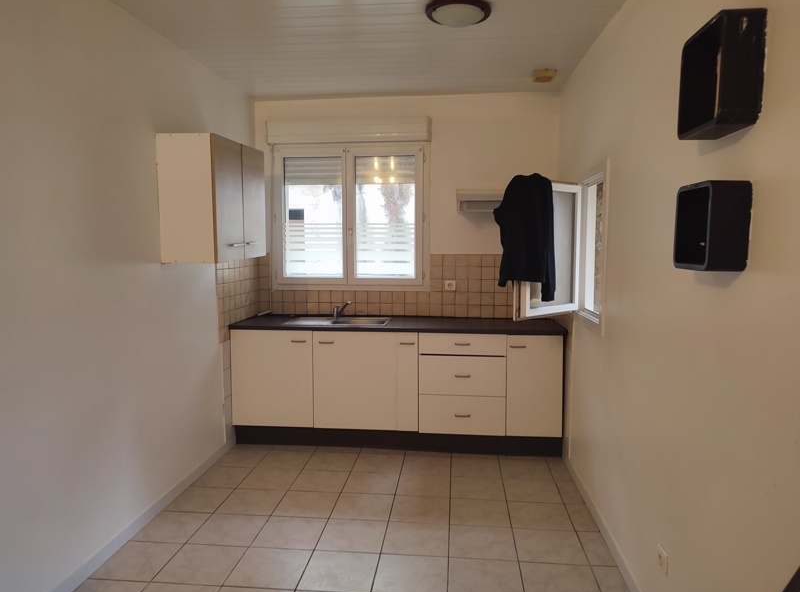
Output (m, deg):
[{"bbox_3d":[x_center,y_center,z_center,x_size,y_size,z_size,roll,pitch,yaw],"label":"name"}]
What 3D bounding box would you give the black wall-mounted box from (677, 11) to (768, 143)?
[{"bbox_3d":[0.882,-0.594,1.535,0.108,0.282,0.235,1,4,6],"label":"black wall-mounted box"}]

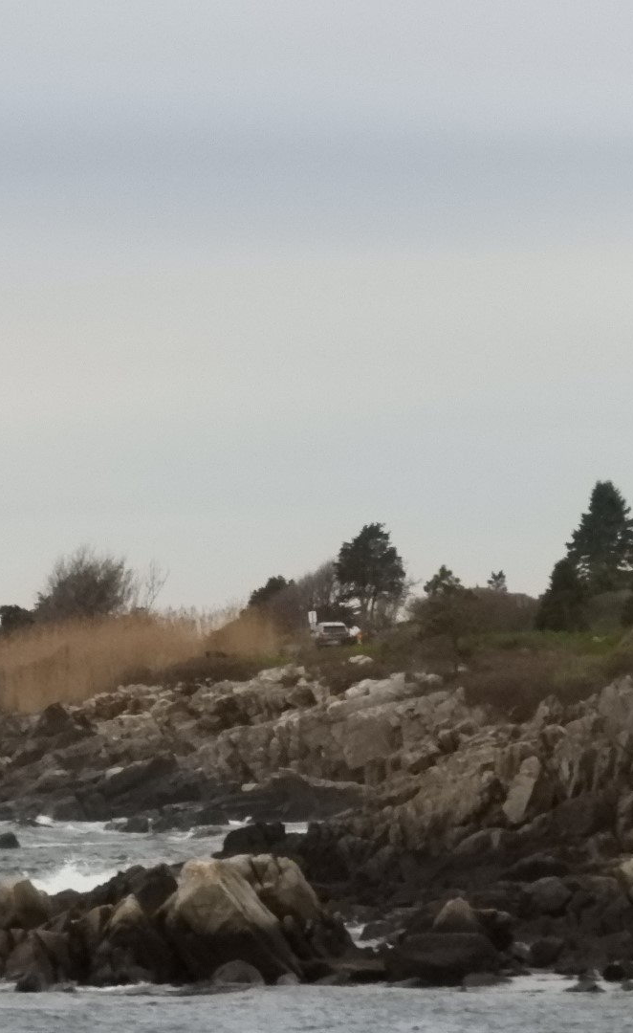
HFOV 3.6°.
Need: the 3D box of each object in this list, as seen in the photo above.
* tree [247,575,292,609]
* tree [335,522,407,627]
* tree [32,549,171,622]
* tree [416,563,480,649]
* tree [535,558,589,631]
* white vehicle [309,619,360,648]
[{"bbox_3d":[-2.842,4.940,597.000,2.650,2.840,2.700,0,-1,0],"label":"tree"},{"bbox_3d":[3.267,3.687,598.000,4.400,6.660,4.300,0,-1,0],"label":"tree"},{"bbox_3d":[-12.655,4.376,582.000,7.620,5.160,6.500,0,-1,0],"label":"tree"},{"bbox_3d":[7.259,5.027,550.000,3.630,4.640,3.400,0,-1,0],"label":"tree"},{"bbox_3d":[13.023,4.198,528.000,2.910,4.000,2.900,0,-1,0],"label":"tree"},{"bbox_3d":[1.004,6.933,580.000,1.900,1.700,4.600,0,-1,-8],"label":"white vehicle"}]

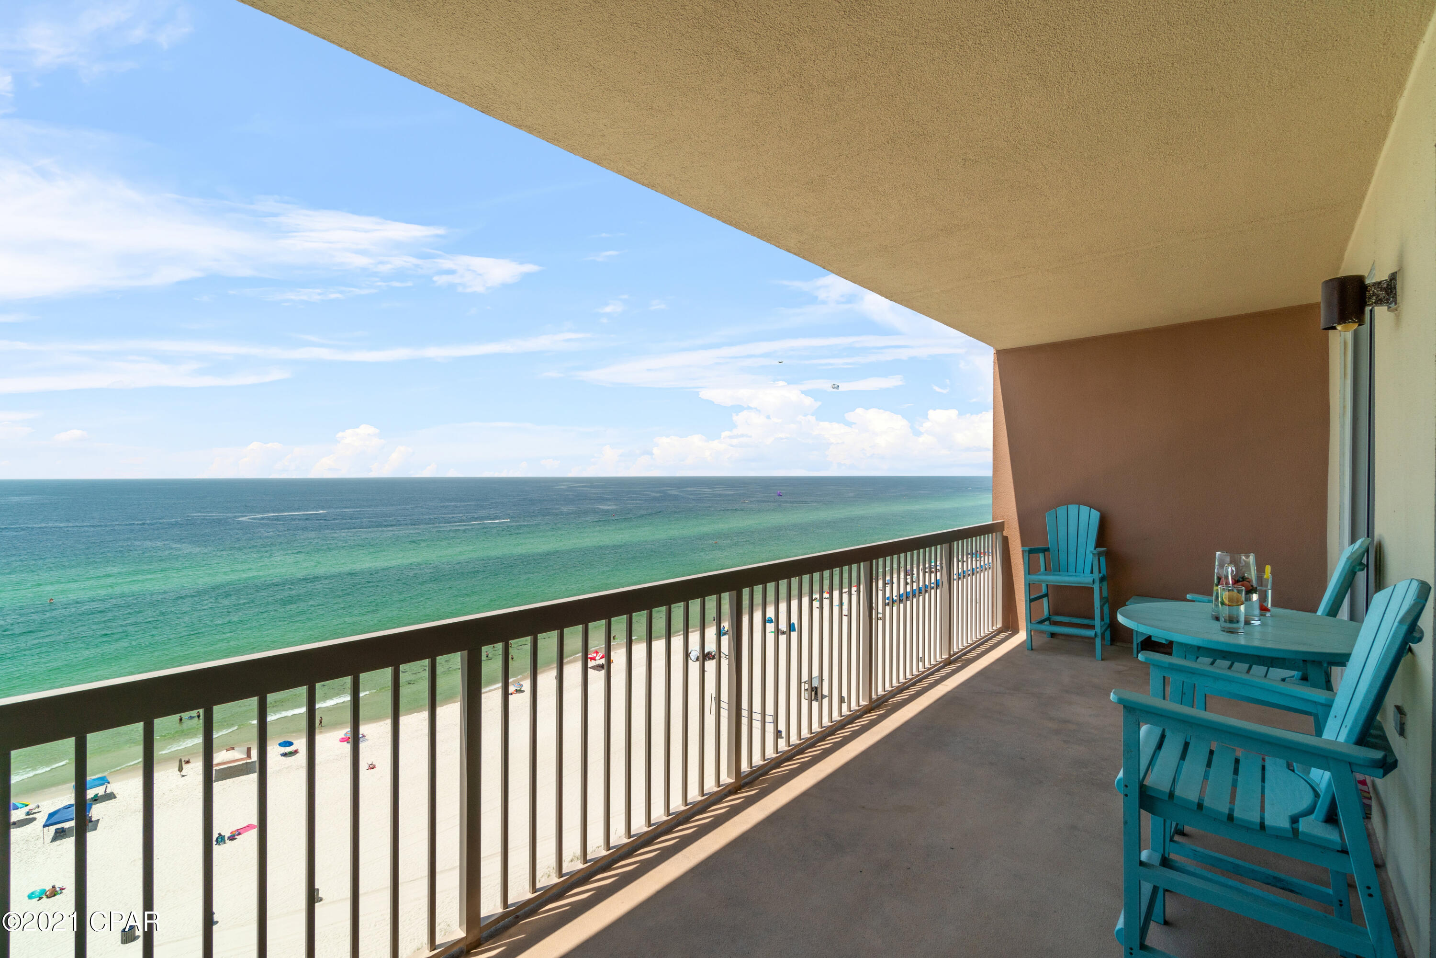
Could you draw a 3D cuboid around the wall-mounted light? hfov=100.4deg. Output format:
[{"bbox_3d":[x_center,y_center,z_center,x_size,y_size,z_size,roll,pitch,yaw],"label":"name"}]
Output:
[{"bbox_3d":[2.307,-0.639,2.154,0.188,0.184,0.122,0,1,43],"label":"wall-mounted light"}]

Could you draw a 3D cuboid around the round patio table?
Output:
[{"bbox_3d":[1.935,1.014,2.171,0.776,0.980,0.776,-1,0,43],"label":"round patio table"}]

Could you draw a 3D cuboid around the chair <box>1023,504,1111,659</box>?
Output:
[{"bbox_3d":[3.109,0.867,5.309,0.610,1.262,0.630,-1,0,39],"label":"chair"}]

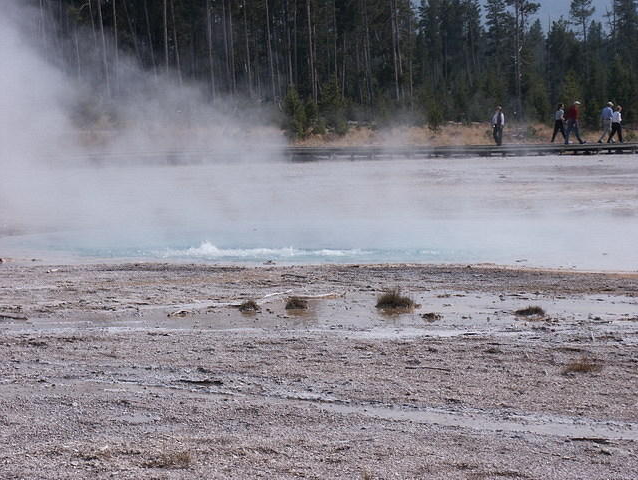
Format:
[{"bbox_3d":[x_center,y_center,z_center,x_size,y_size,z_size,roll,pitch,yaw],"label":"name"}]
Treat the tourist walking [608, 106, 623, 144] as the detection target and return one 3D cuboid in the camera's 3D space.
[{"bbox_3d":[12.415,-4.830,89.000,0.640,1.582,0.480,-1,4,-14],"label":"tourist walking"}]

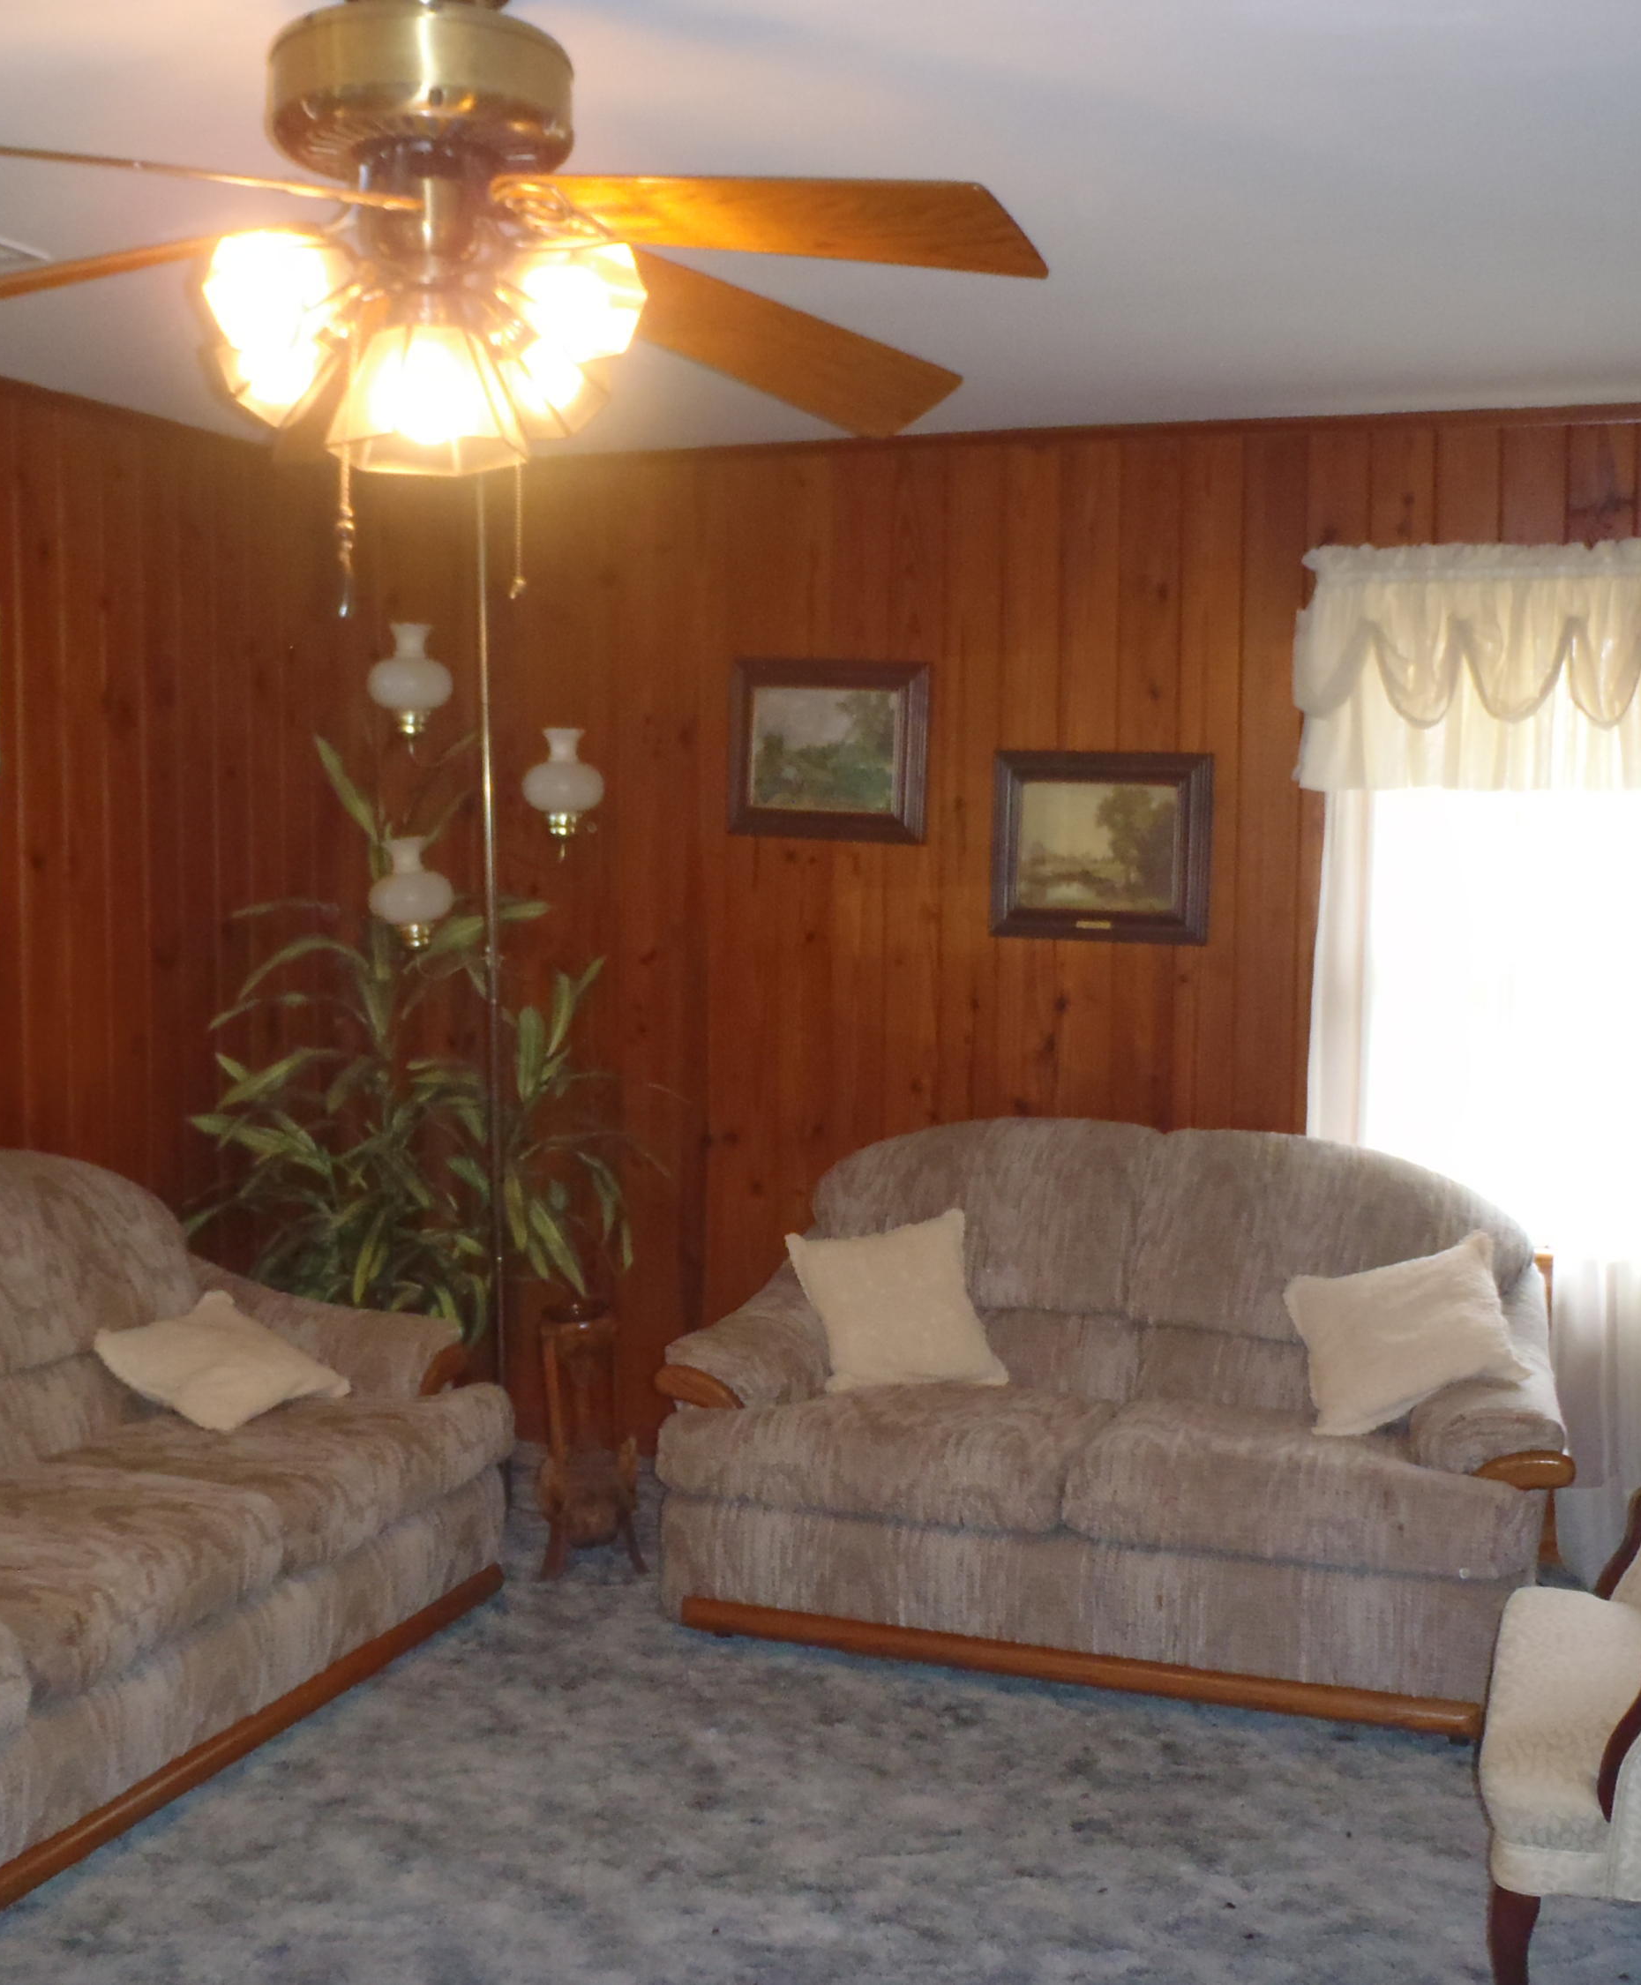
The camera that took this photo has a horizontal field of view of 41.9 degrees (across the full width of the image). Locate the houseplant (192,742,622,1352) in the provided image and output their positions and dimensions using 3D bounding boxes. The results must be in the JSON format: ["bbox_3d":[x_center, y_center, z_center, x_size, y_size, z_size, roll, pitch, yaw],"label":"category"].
[{"bbox_3d":[-0.906,0.288,4.891,0.920,1.770,0.820,2,5,21],"label":"houseplant"}]

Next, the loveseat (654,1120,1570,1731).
[{"bbox_3d":[0.604,0.772,4.267,1.700,0.940,0.950,2,5,21],"label":"loveseat"}]

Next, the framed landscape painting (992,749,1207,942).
[{"bbox_3d":[0.628,-0.322,4.764,0.488,0.415,0.040,2,5,21],"label":"framed landscape painting"}]

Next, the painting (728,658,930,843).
[{"bbox_3d":[0.019,-0.560,4.982,0.480,0.410,0.040,2,5,21],"label":"painting"}]

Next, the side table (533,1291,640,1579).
[{"bbox_3d":[-0.482,0.928,4.512,0.240,0.570,0.240,2,5,21],"label":"side table"}]

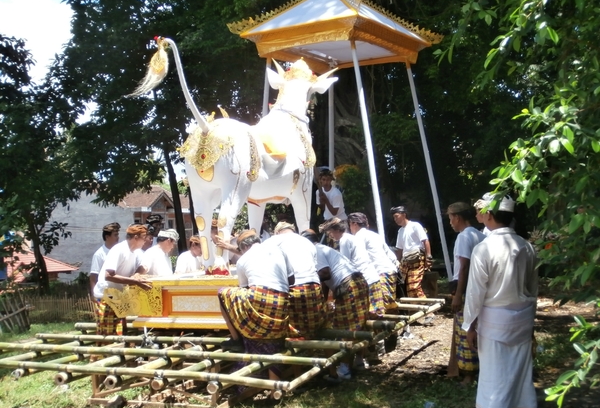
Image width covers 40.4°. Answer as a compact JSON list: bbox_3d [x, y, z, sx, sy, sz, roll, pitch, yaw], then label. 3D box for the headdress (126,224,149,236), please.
[{"bbox_3d":[-1.725,0.271,8.650,0.220,0.130,0.190,11,-4,-15],"label":"headdress"}]

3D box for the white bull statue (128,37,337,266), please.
[{"bbox_3d":[-0.639,-0.564,8.750,0.950,2.500,3.100,0,-1,22],"label":"white bull statue"}]

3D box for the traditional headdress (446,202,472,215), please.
[{"bbox_3d":[1.468,0.041,7.500,0.230,0.130,0.190,0,-2,15],"label":"traditional headdress"}]

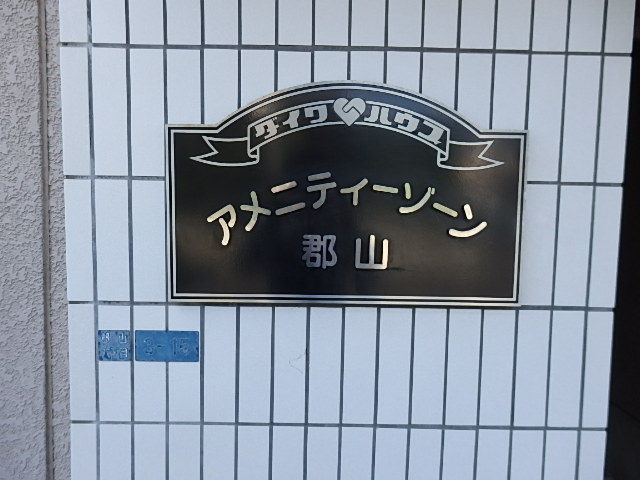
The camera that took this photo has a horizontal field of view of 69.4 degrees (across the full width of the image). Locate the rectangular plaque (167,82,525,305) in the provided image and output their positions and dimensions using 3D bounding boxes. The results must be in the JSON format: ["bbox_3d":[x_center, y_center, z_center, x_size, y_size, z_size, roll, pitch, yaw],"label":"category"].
[{"bbox_3d":[0.049,-0.081,0.841,0.652,0.405,0.017,1,4,-1],"label":"rectangular plaque"}]

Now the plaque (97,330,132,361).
[{"bbox_3d":[-0.383,0.199,0.865,0.063,0.059,0.004,1,4,-1],"label":"plaque"}]

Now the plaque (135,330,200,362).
[{"bbox_3d":[-0.286,0.200,0.866,0.119,0.059,0.004,1,4,-1],"label":"plaque"}]

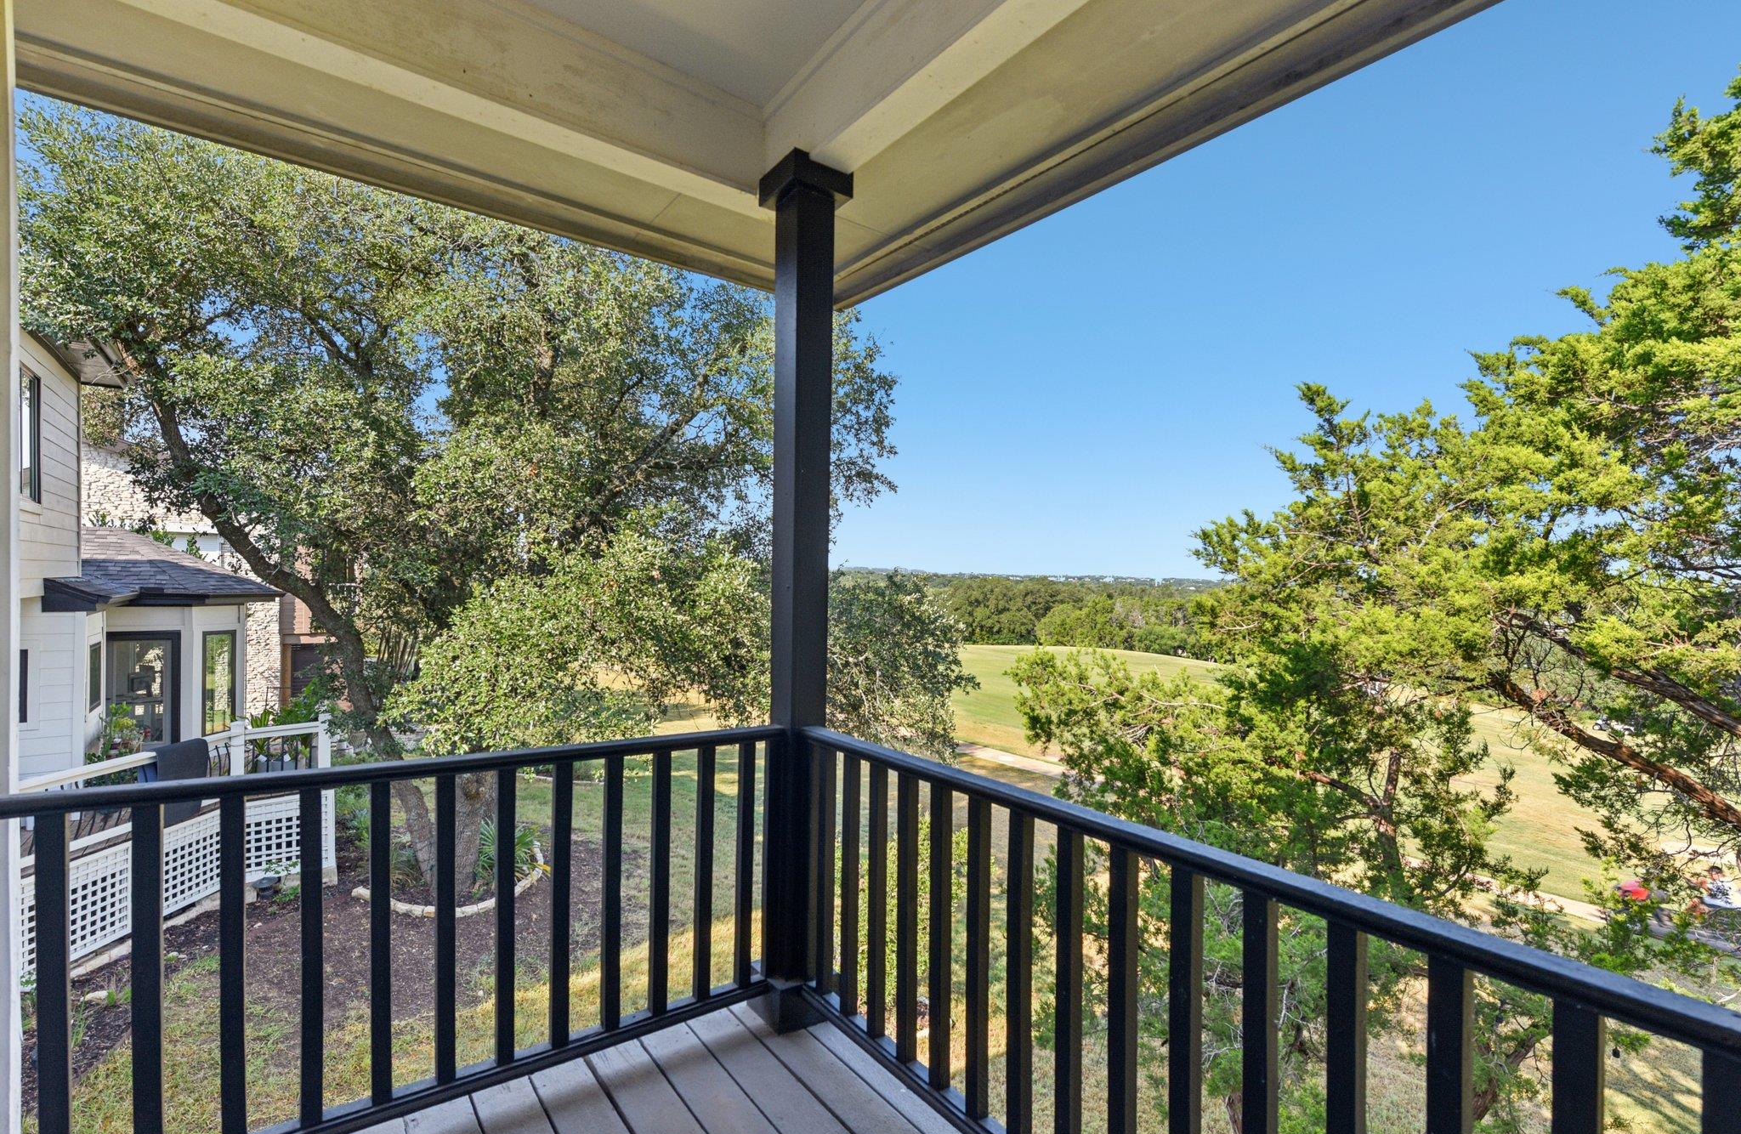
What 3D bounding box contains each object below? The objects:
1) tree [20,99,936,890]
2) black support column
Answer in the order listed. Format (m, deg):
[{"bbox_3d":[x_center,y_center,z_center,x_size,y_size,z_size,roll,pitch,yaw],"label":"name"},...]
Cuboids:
[{"bbox_3d":[-5.100,-1.000,10.500,11.500,11.000,10.000,1,-1,0],"label":"tree"},{"bbox_3d":[-0.232,0.070,2.531,0.215,2.720,0.215,1,-1,-37],"label":"black support column"}]

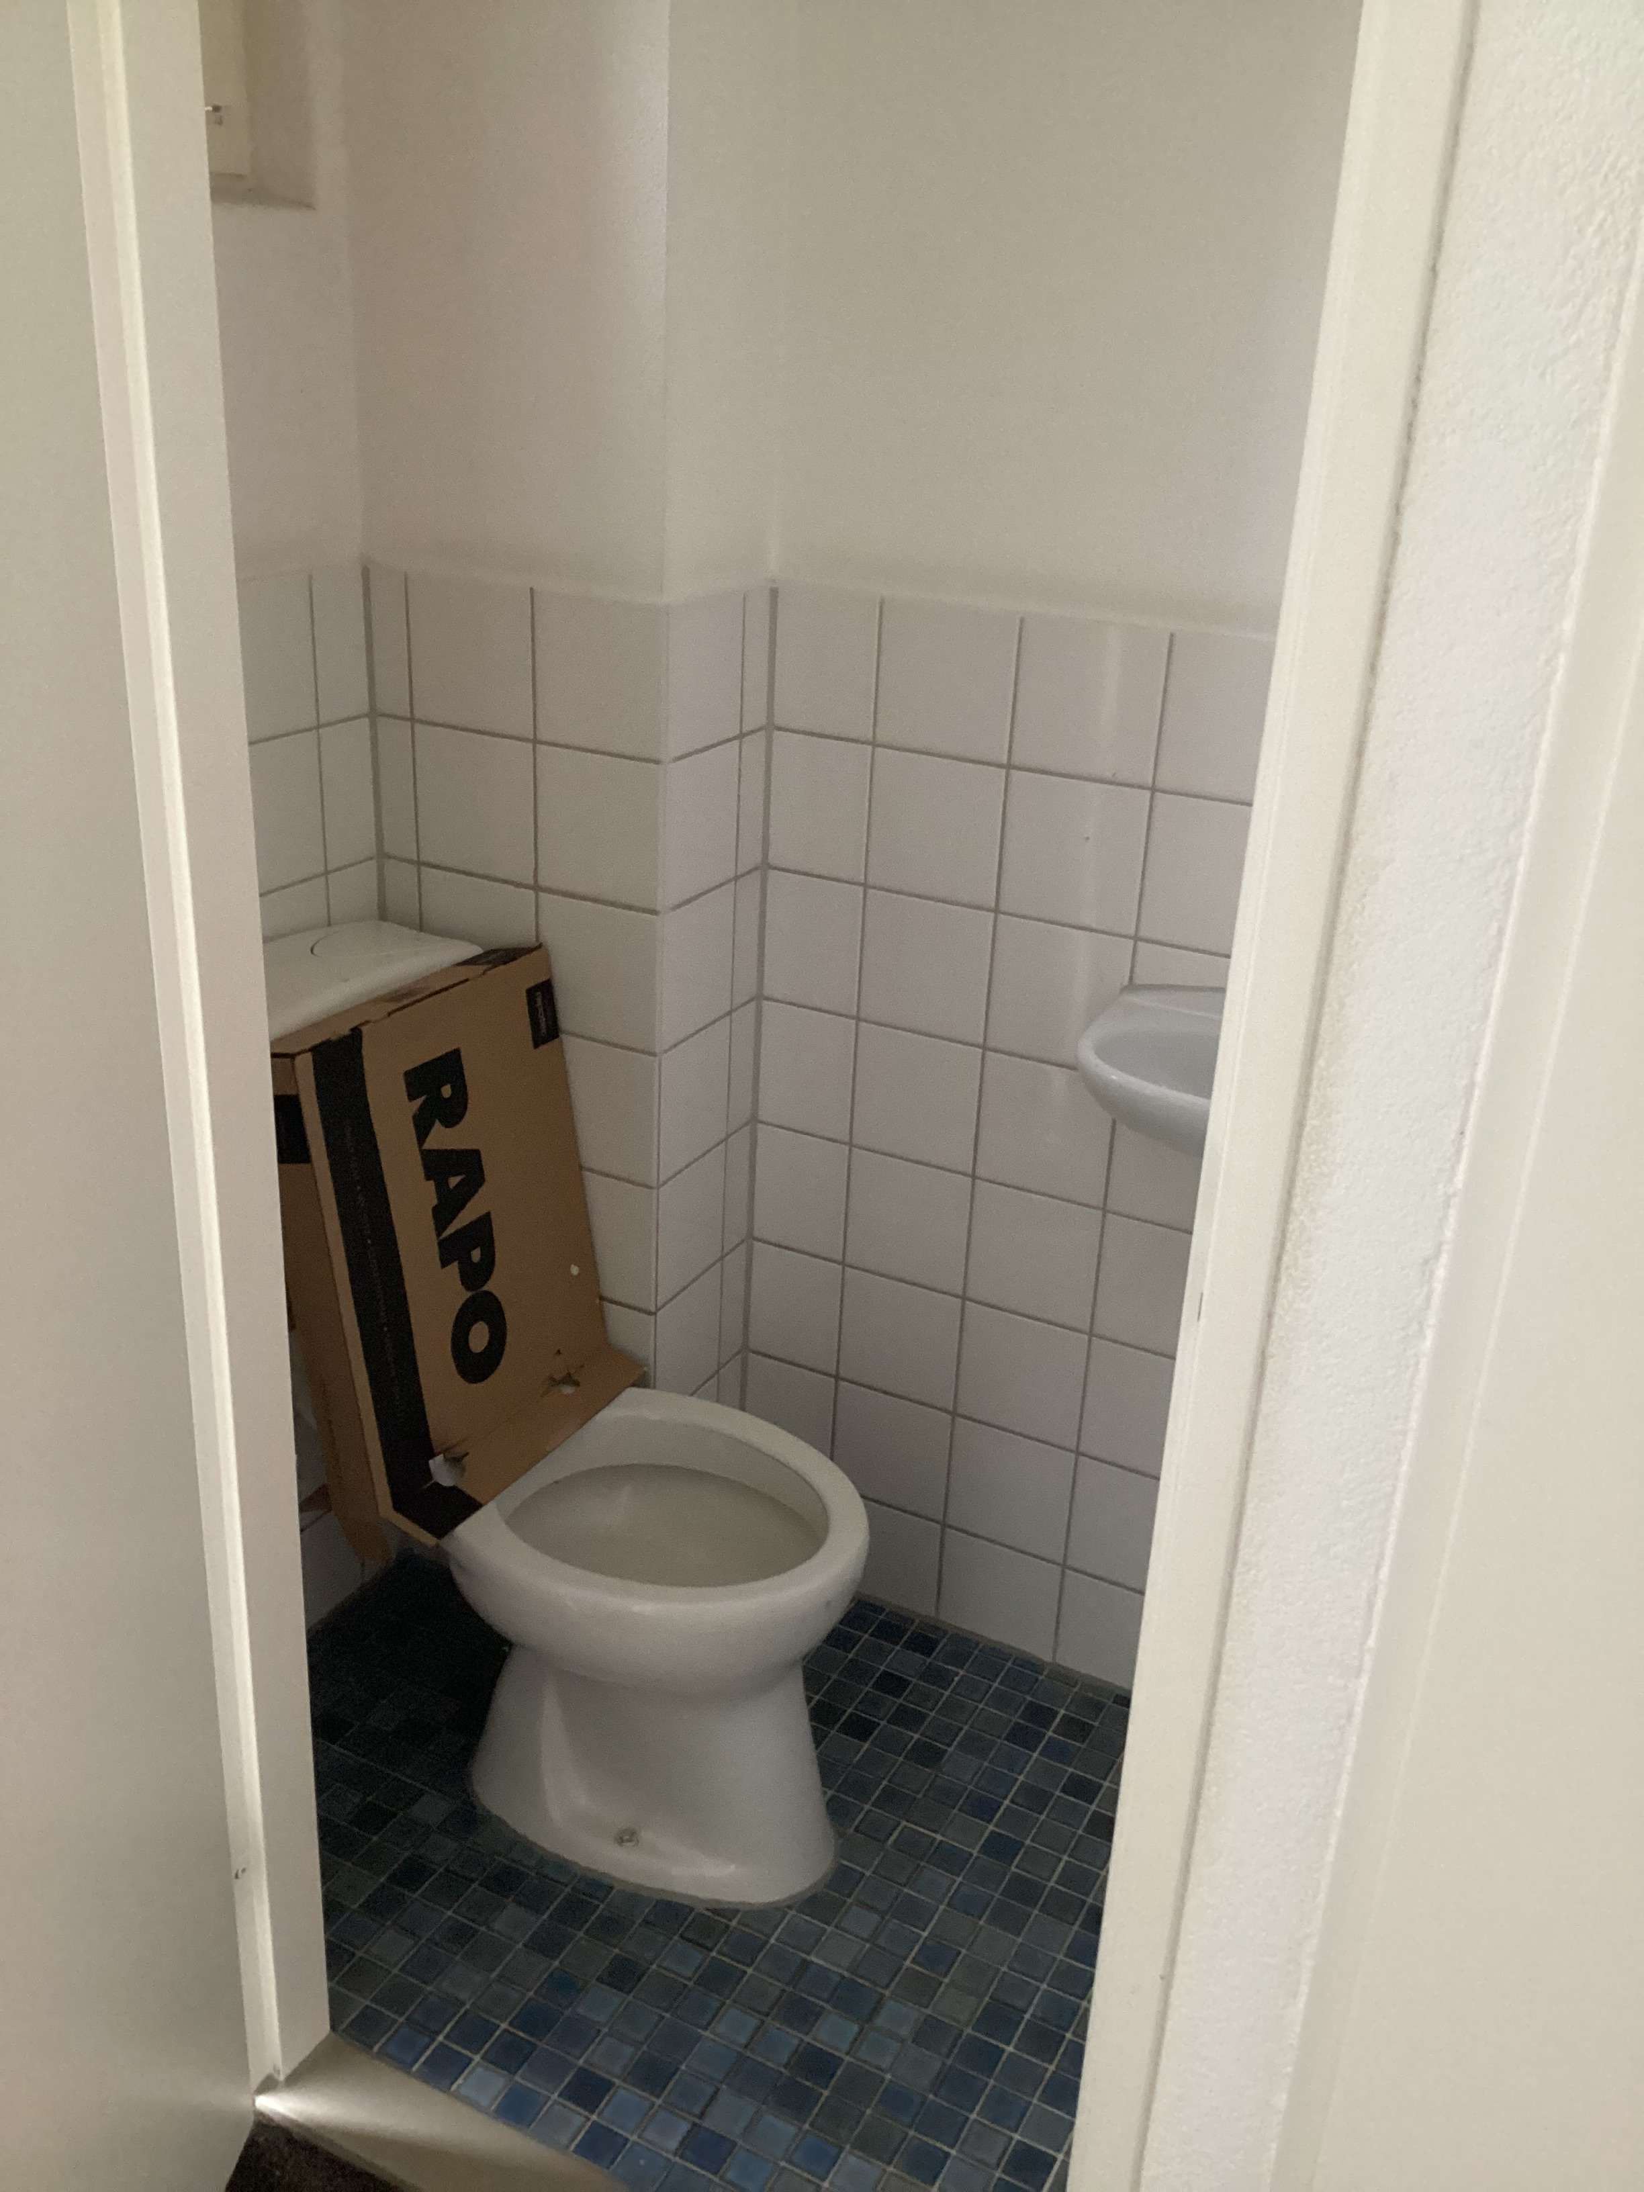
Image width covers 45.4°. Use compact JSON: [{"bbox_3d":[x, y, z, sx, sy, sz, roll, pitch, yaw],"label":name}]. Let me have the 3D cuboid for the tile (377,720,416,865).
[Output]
[{"bbox_3d":[-0.447,-0.326,2.083,0.047,0.149,0.010,14,25,24],"label":"tile"}]

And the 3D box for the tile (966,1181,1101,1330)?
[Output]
[{"bbox_3d":[0.234,0.175,2.157,0.149,0.149,0.010,14,25,24],"label":"tile"}]

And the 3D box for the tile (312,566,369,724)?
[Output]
[{"bbox_3d":[-0.490,-0.456,1.988,0.010,0.148,0.078,14,25,24],"label":"tile"}]

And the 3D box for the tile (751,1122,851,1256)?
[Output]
[{"bbox_3d":[-0.022,0.112,2.266,0.117,0.148,0.010,14,25,24],"label":"tile"}]

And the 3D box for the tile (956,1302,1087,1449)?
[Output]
[{"bbox_3d":[0.226,0.315,2.213,0.148,0.149,0.009,14,26,24],"label":"tile"}]

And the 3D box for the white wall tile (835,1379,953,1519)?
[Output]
[{"bbox_3d":[0.084,0.421,2.335,0.149,0.149,0.010,14,25,24],"label":"white wall tile"}]

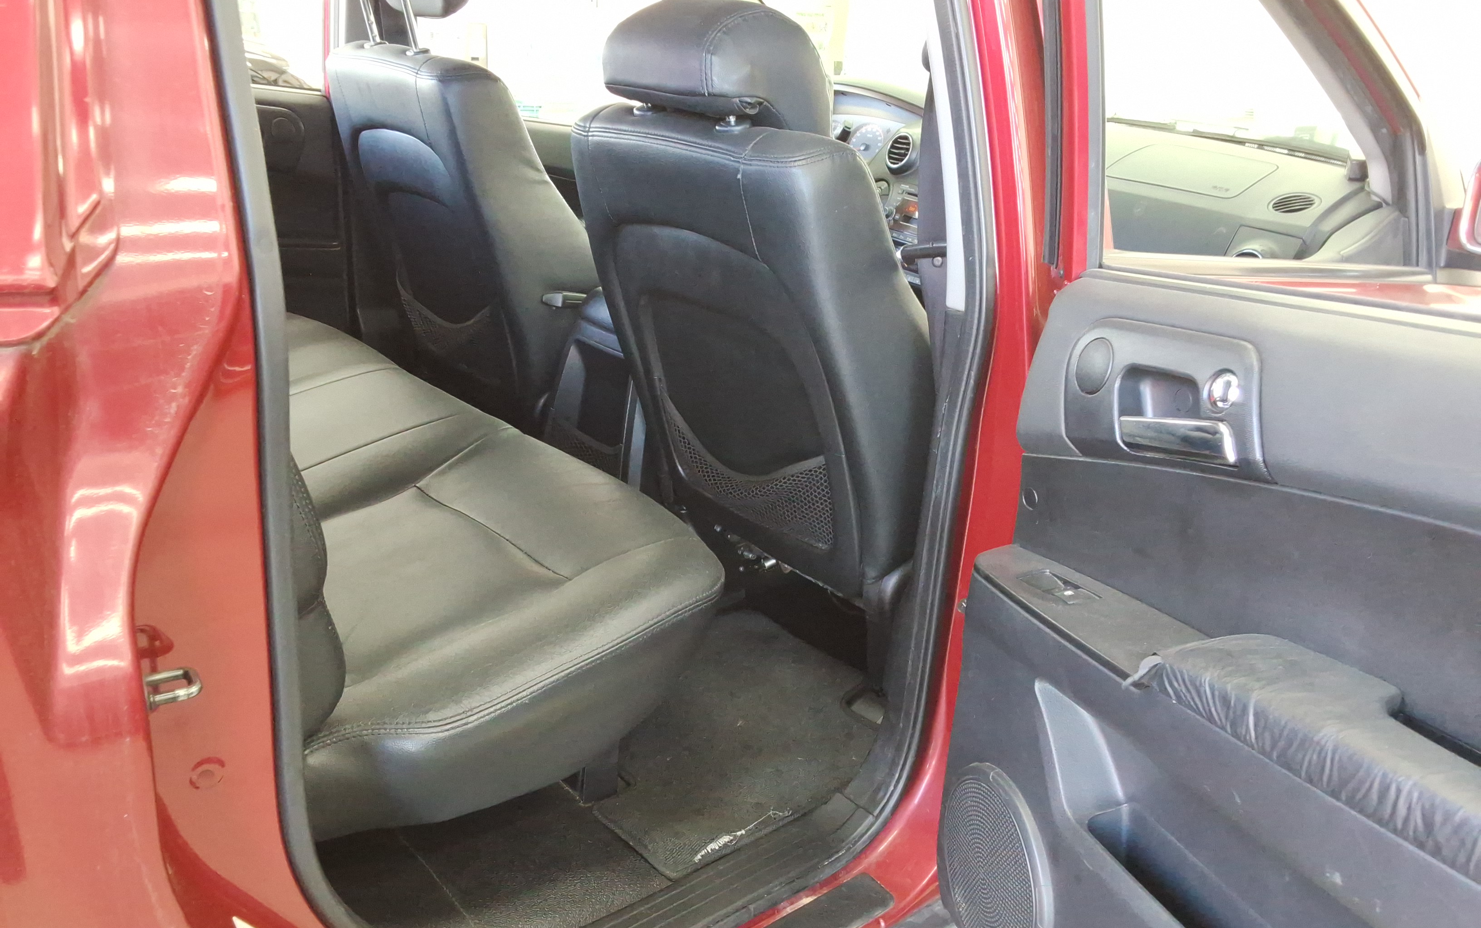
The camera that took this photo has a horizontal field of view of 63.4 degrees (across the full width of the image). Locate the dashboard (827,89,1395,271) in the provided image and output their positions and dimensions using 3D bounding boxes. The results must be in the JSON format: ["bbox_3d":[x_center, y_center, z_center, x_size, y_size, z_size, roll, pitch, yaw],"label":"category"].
[{"bbox_3d":[0.554,-0.500,2.469,0.490,0.470,1.460,-11,25,-40],"label":"dashboard"}]

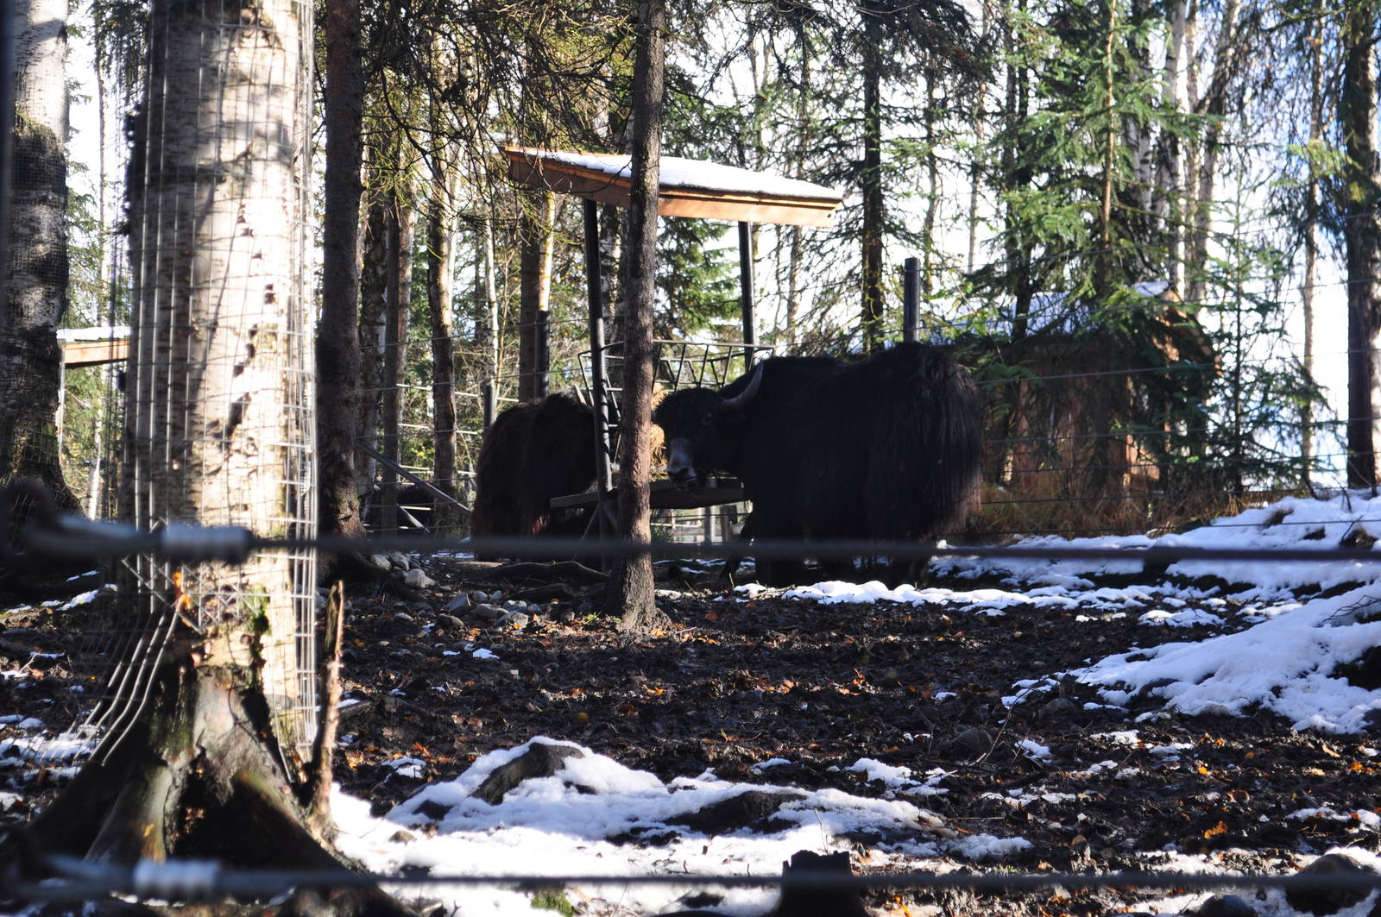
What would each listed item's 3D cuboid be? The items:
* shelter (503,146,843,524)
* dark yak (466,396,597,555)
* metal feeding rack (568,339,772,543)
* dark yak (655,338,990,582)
[{"bbox_3d":[-0.095,-0.700,20.290,1.540,2.840,1.580,0,-6,-35],"label":"shelter"},{"bbox_3d":[-0.900,0.120,21.200,0.650,1.140,1.500,0,-1,-30],"label":"dark yak"},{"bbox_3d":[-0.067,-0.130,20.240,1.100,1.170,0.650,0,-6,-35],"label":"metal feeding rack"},{"bbox_3d":[0.770,0.035,19.000,1.900,1.460,0.850,-1,-1,33],"label":"dark yak"}]

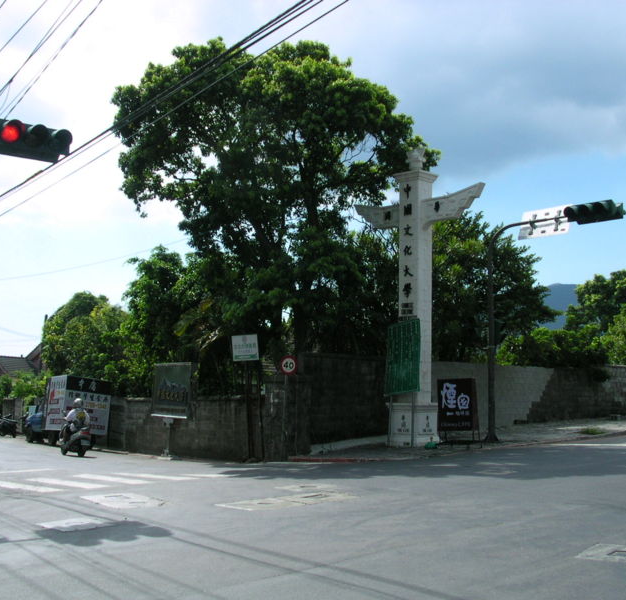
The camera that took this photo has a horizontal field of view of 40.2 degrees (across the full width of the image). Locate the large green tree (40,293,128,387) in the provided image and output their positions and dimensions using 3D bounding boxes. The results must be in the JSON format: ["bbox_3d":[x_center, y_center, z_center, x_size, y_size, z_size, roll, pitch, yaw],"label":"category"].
[{"bbox_3d":[-8.270,2.376,31.500,3.800,5.300,3.800,0,-6,0],"label":"large green tree"}]

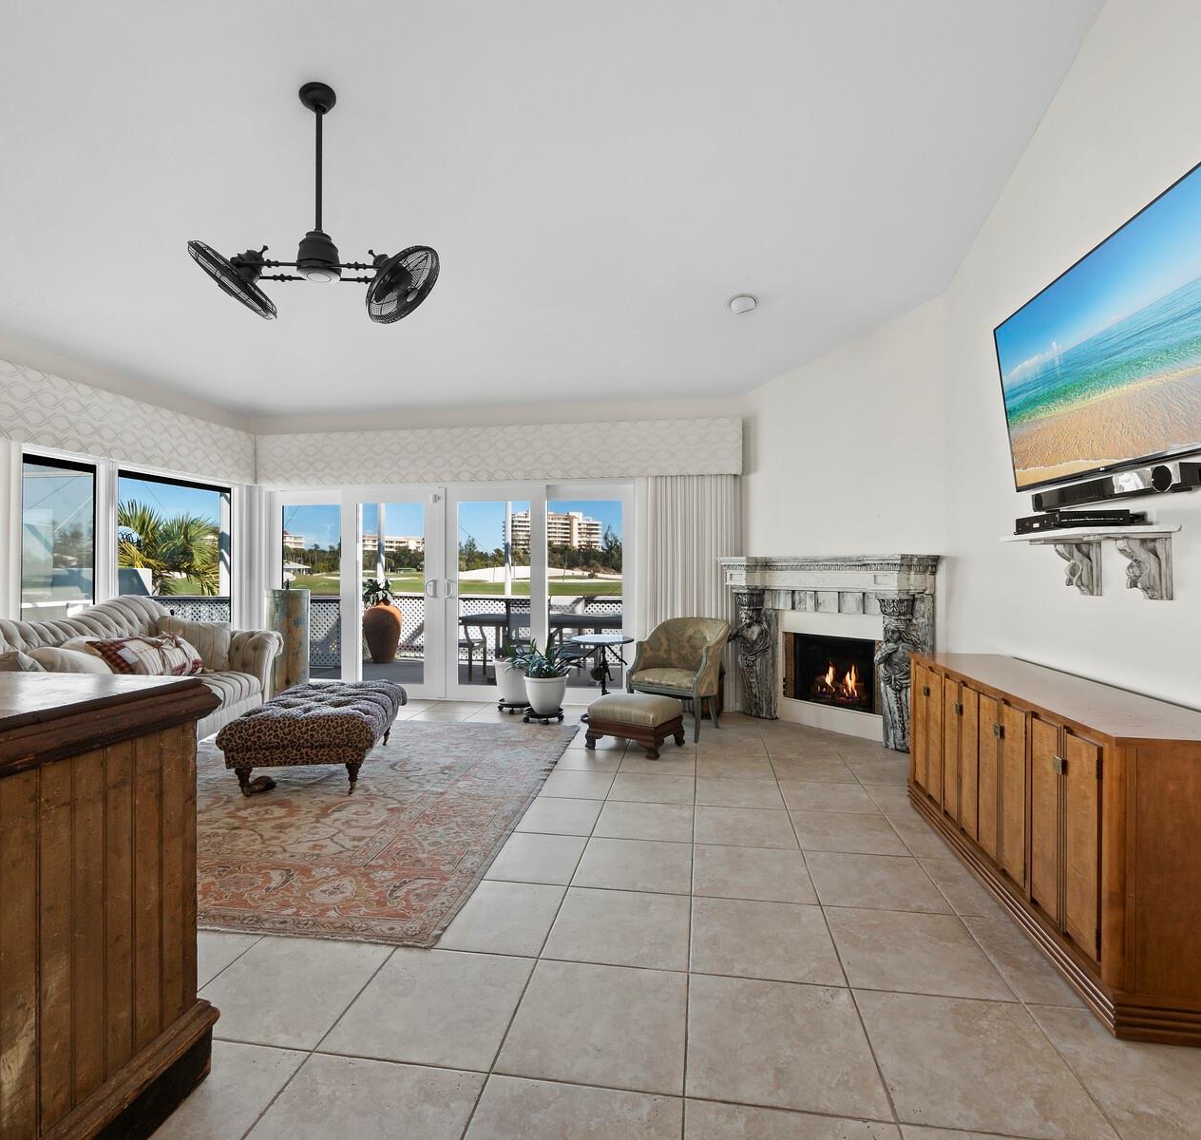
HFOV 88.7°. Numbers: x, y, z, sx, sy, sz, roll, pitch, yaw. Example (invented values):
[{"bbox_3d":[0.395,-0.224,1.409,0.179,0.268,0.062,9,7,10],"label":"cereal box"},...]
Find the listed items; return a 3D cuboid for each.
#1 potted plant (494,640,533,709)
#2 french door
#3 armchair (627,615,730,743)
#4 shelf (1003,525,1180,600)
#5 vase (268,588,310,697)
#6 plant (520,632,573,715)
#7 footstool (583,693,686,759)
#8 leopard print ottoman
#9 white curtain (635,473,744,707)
[{"bbox_3d":[-0.746,0.912,5.400,0.380,0.600,0.380,0,0,0],"label":"potted plant"},{"bbox_3d":[-1.508,0.209,5.858,3.610,2.040,0.120,0,0,10],"label":"french door"},{"bbox_3d":[0.615,0.801,4.720,0.620,0.830,0.620,0,0,35],"label":"armchair"},{"bbox_3d":[1.809,-0.021,2.321,0.250,0.250,0.630,0,0,10],"label":"shelf"},{"bbox_3d":[-2.968,0.715,5.845,0.375,1.040,0.375,0,0,10],"label":"vase"},{"bbox_3d":[-0.444,0.878,5.050,0.420,0.700,0.420,0,0,0],"label":"plant"},{"bbox_3d":[0.250,1.054,4.250,0.540,0.325,0.420,0,0,31],"label":"footstool"},{"bbox_3d":[-1.690,1.000,3.820,0.820,0.445,1.120,0,0,-8],"label":"leopard print ottoman"},{"bbox_3d":[0.770,0.193,5.356,0.910,2.050,0.130,0,0,10],"label":"white curtain"}]

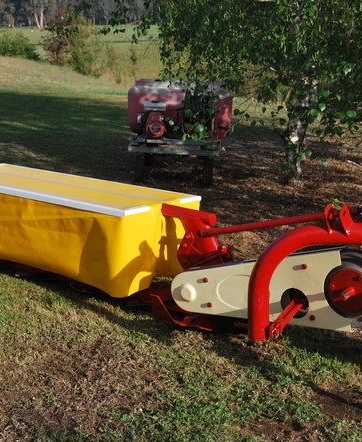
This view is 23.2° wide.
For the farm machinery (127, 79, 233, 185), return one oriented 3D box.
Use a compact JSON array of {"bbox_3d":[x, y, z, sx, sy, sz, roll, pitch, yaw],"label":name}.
[{"bbox_3d":[-0.006,-0.995,9.800,1.120,1.100,1.750,3,11,5],"label":"farm machinery"}]

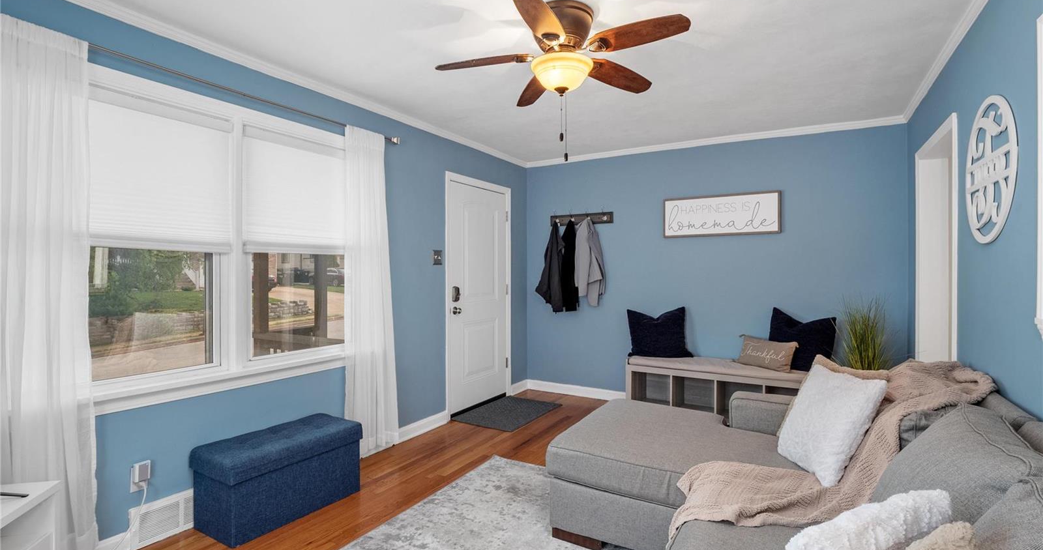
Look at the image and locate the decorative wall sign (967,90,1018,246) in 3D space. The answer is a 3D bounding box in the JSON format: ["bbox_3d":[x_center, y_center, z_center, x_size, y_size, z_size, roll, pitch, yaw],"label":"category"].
[{"bbox_3d":[1.785,-0.396,1.761,0.024,0.550,0.570,1,1,32],"label":"decorative wall sign"}]

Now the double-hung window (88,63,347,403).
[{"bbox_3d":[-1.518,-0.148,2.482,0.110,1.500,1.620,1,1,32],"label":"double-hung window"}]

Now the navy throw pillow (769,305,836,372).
[{"bbox_3d":[2.204,0.510,3.660,0.440,0.450,0.150,9,-8,41],"label":"navy throw pillow"}]

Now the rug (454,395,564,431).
[{"bbox_3d":[-0.098,1.253,4.253,0.610,0.012,0.900,0,0,32],"label":"rug"}]

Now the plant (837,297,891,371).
[{"bbox_3d":[2.444,0.709,3.292,0.340,1.100,0.340,1,1,32],"label":"plant"}]

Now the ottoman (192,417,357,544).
[{"bbox_3d":[-1.289,1.062,2.516,0.370,0.395,0.730,1,1,34],"label":"ottoman"}]

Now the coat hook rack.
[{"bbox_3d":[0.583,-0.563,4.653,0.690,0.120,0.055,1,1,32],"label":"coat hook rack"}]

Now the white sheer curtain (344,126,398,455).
[{"bbox_3d":[-1.010,0.132,3.146,0.100,2.200,0.450,1,1,32],"label":"white sheer curtain"}]

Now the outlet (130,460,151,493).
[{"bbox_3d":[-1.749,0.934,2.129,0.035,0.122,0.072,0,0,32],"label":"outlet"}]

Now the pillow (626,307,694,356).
[{"bbox_3d":[1.242,0.510,4.148,0.530,0.450,0.160,1,-7,32],"label":"pillow"}]

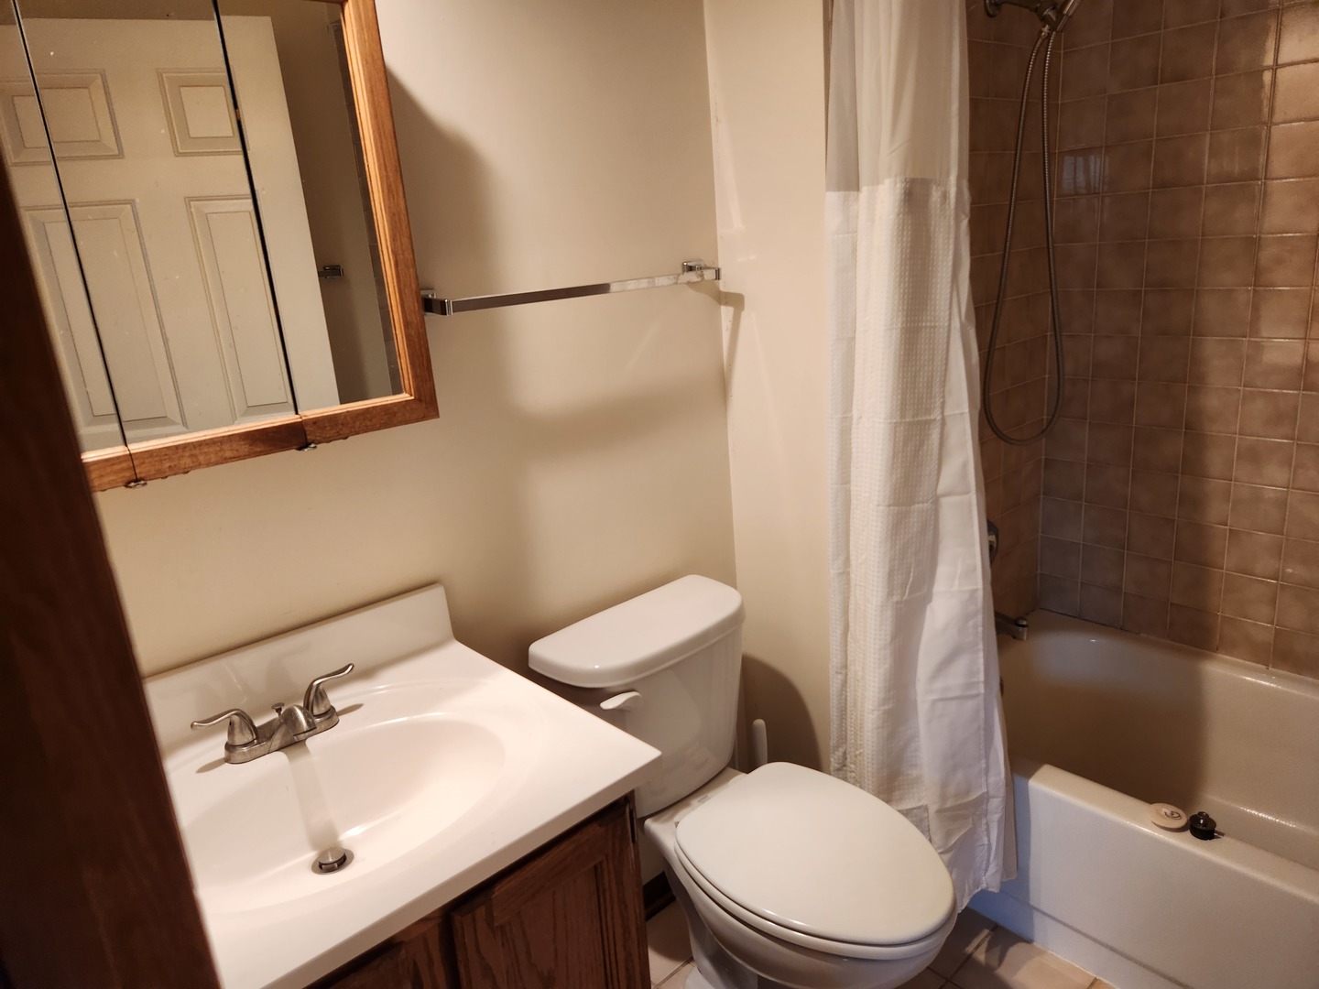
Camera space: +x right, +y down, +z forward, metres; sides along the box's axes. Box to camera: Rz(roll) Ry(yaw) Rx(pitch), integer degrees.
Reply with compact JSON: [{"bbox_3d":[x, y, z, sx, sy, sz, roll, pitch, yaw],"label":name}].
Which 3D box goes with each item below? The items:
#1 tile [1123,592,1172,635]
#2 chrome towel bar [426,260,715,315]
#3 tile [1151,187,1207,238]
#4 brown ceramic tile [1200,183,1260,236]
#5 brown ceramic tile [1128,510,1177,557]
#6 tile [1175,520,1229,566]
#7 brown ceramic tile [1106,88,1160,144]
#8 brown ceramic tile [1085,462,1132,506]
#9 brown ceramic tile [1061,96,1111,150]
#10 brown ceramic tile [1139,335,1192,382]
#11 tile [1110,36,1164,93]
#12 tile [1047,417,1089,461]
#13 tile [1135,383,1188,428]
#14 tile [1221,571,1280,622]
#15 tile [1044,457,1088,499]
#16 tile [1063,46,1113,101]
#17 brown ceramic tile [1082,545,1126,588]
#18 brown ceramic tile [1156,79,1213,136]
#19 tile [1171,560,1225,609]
[{"bbox_3d":[1.241,0.307,2.234,0.009,0.105,0.108,-18,21,-38],"label":"tile"},{"bbox_3d":[-0.132,-0.365,1.565,0.648,0.054,0.072,-18,21,-39],"label":"chrome towel bar"},{"bbox_3d":[1.161,-0.629,1.966,0.010,0.108,0.108,-18,21,-38],"label":"tile"},{"bbox_3d":[1.235,-0.613,1.889,0.010,0.108,0.108,-18,21,-39],"label":"brown ceramic tile"},{"bbox_3d":[1.225,0.102,2.182,0.010,0.108,0.108,-18,21,-38],"label":"brown ceramic tile"},{"bbox_3d":[1.295,0.117,2.094,0.009,0.108,0.108,-18,21,-38],"label":"tile"},{"bbox_3d":[1.072,-0.856,1.988,0.010,0.108,0.108,-18,21,-39],"label":"brown ceramic tile"},{"bbox_3d":[1.144,-0.020,2.233,0.010,0.108,0.108,-18,21,-38],"label":"brown ceramic tile"},{"bbox_3d":[0.998,-0.873,2.069,0.009,0.107,0.107,-19,21,-38],"label":"brown ceramic tile"},{"bbox_3d":[1.185,-0.317,2.055,0.009,0.108,0.108,-18,21,-38],"label":"brown ceramic tile"},{"bbox_3d":[1.063,-0.961,1.958,0.010,0.108,0.108,-18,21,-39],"label":"tile"},{"bbox_3d":[1.063,-0.142,2.284,0.010,0.108,0.108,-18,21,-38],"label":"tile"},{"bbox_3d":[1.198,-0.211,2.090,0.010,0.108,0.108,-18,21,-39],"label":"tile"},{"bbox_3d":[1.376,0.239,2.045,0.009,0.108,0.108,-18,21,-38],"label":"tile"},{"bbox_3d":[1.075,-0.039,2.324,0.010,0.108,0.108,-18,21,-38],"label":"tile"},{"bbox_3d":[0.989,-0.978,2.037,0.010,0.108,0.108,-18,21,-38],"label":"tile"},{"bbox_3d":[1.167,0.188,2.304,0.010,0.108,0.108,-18,21,-38],"label":"brown ceramic tile"},{"bbox_3d":[1.142,-0.838,1.905,0.010,0.108,0.108,-18,21,-38],"label":"brown ceramic tile"},{"bbox_3d":[1.304,0.221,2.124,0.009,0.108,0.108,-18,21,-38],"label":"tile"}]

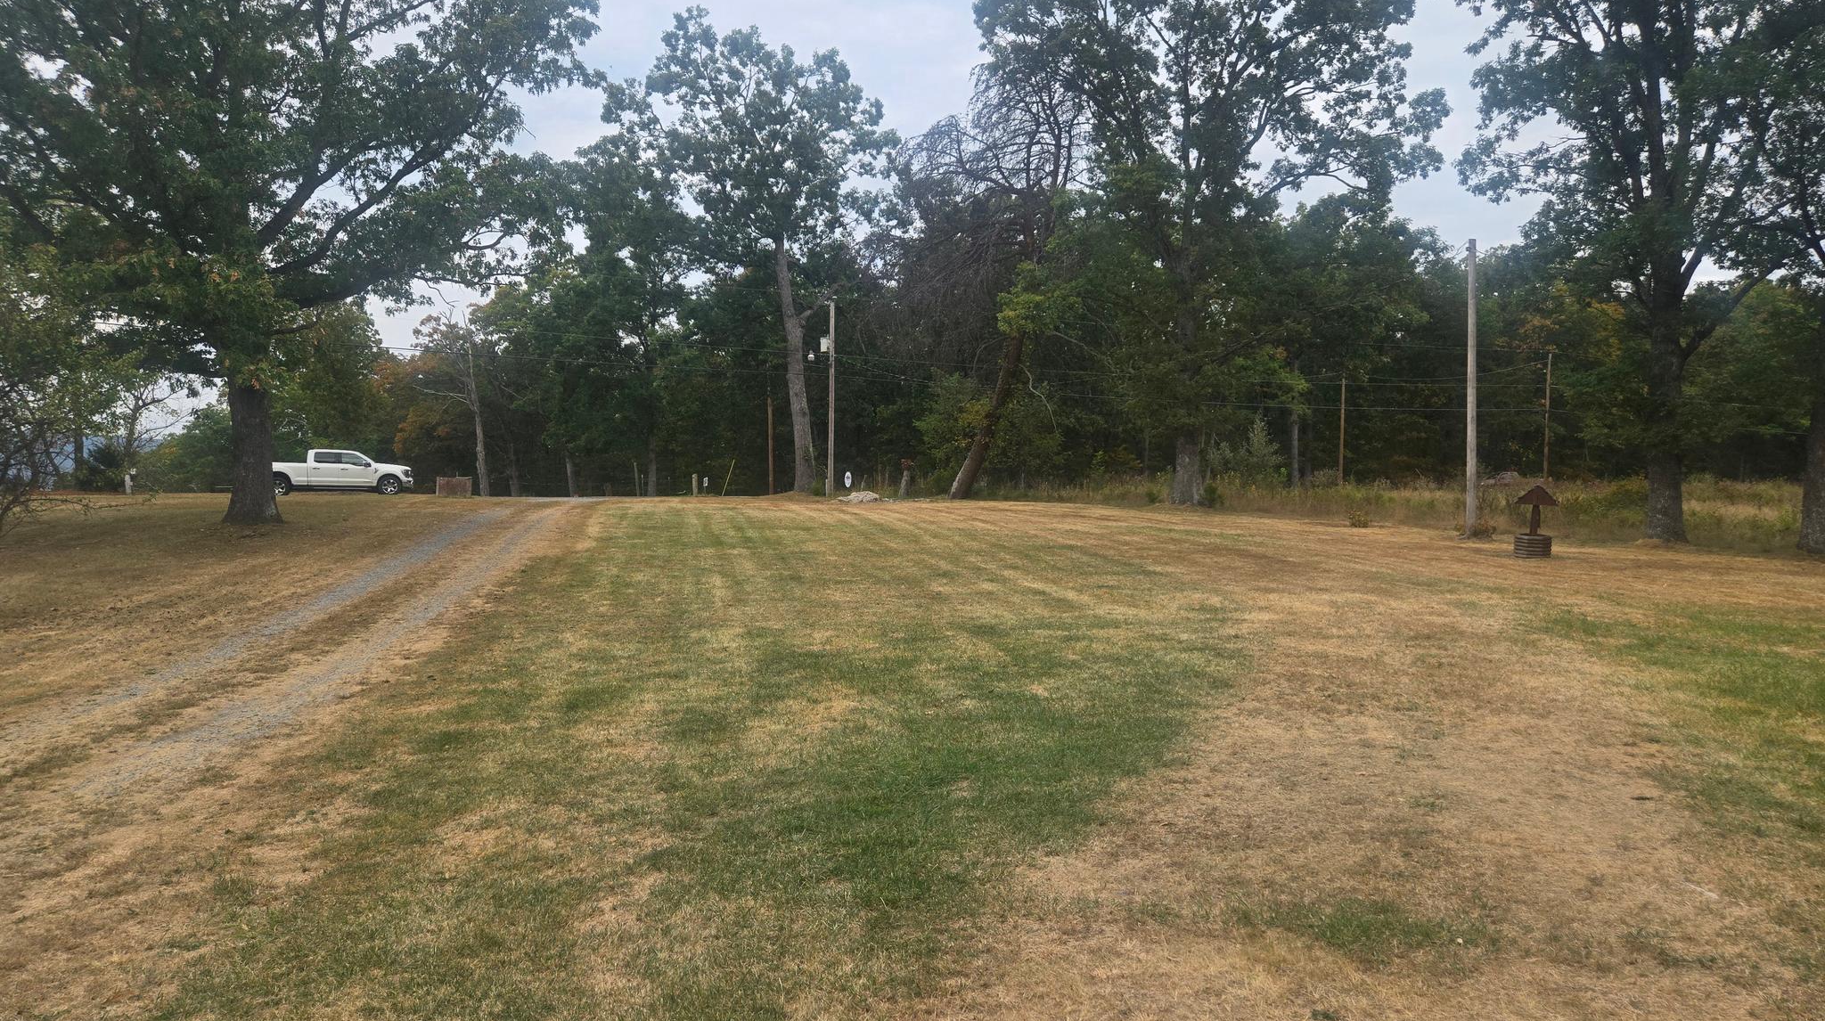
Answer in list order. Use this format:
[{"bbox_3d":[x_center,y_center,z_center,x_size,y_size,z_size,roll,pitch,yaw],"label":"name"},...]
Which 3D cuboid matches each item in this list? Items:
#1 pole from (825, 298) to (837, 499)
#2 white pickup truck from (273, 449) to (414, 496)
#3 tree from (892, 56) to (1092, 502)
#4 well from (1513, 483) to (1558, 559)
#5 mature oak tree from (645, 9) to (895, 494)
[{"bbox_3d":[-3.279,-4.404,48.328,0.330,7.789,0.330,0,3,0],"label":"pole"},{"bbox_3d":[-23.224,-1.447,48.457,6.150,1.950,2.080,-1,3,-22],"label":"white pickup truck"},{"bbox_3d":[3.034,-8.694,46.135,7.217,16.585,6.856,0,3,0],"label":"tree"},{"bbox_3d":[12.126,0.209,23.568,0.840,1.443,0.800,2,3,32],"label":"well"},{"bbox_3d":[-5.938,-10.596,50.063,10.391,19.846,10.391,0,3,0],"label":"mature oak tree"}]

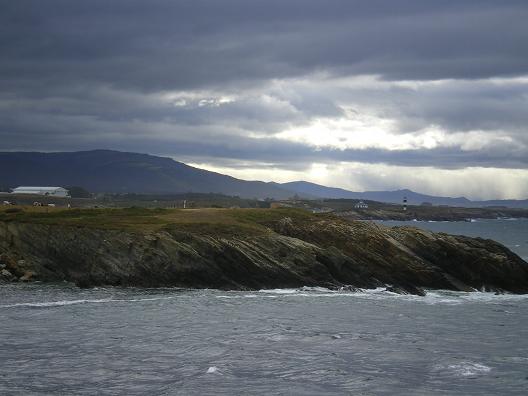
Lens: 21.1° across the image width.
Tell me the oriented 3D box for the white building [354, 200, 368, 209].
[{"bbox_3d":[103.313,6.662,1500.000,12.200,8.300,11.500,0,0,12],"label":"white building"}]

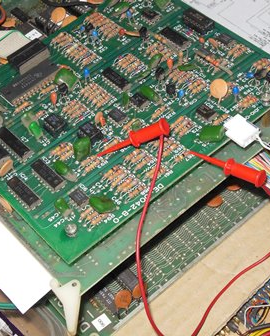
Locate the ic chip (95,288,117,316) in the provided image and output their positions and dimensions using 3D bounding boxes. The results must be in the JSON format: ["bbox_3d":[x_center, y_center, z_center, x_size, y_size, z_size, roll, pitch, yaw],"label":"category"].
[{"bbox_3d":[-0.015,0.068,0.337,0.007,0.004,0.019,-36,58,-22],"label":"ic chip"}]

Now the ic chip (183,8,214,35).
[{"bbox_3d":[0.038,-0.087,0.386,0.007,0.007,0.019,-37,55,-19],"label":"ic chip"}]

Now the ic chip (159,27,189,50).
[{"bbox_3d":[0.024,-0.079,0.396,0.007,0.004,0.019,-36,58,-22],"label":"ic chip"}]

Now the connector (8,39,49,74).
[{"bbox_3d":[-0.063,-0.066,0.386,0.022,0.008,0.011,-37,55,-19],"label":"connector"}]

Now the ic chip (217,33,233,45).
[{"bbox_3d":[0.055,-0.077,0.392,0.007,0.004,0.009,-36,58,-22],"label":"ic chip"}]

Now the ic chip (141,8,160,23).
[{"bbox_3d":[0.009,-0.093,0.398,0.007,0.004,0.010,-37,55,-19],"label":"ic chip"}]

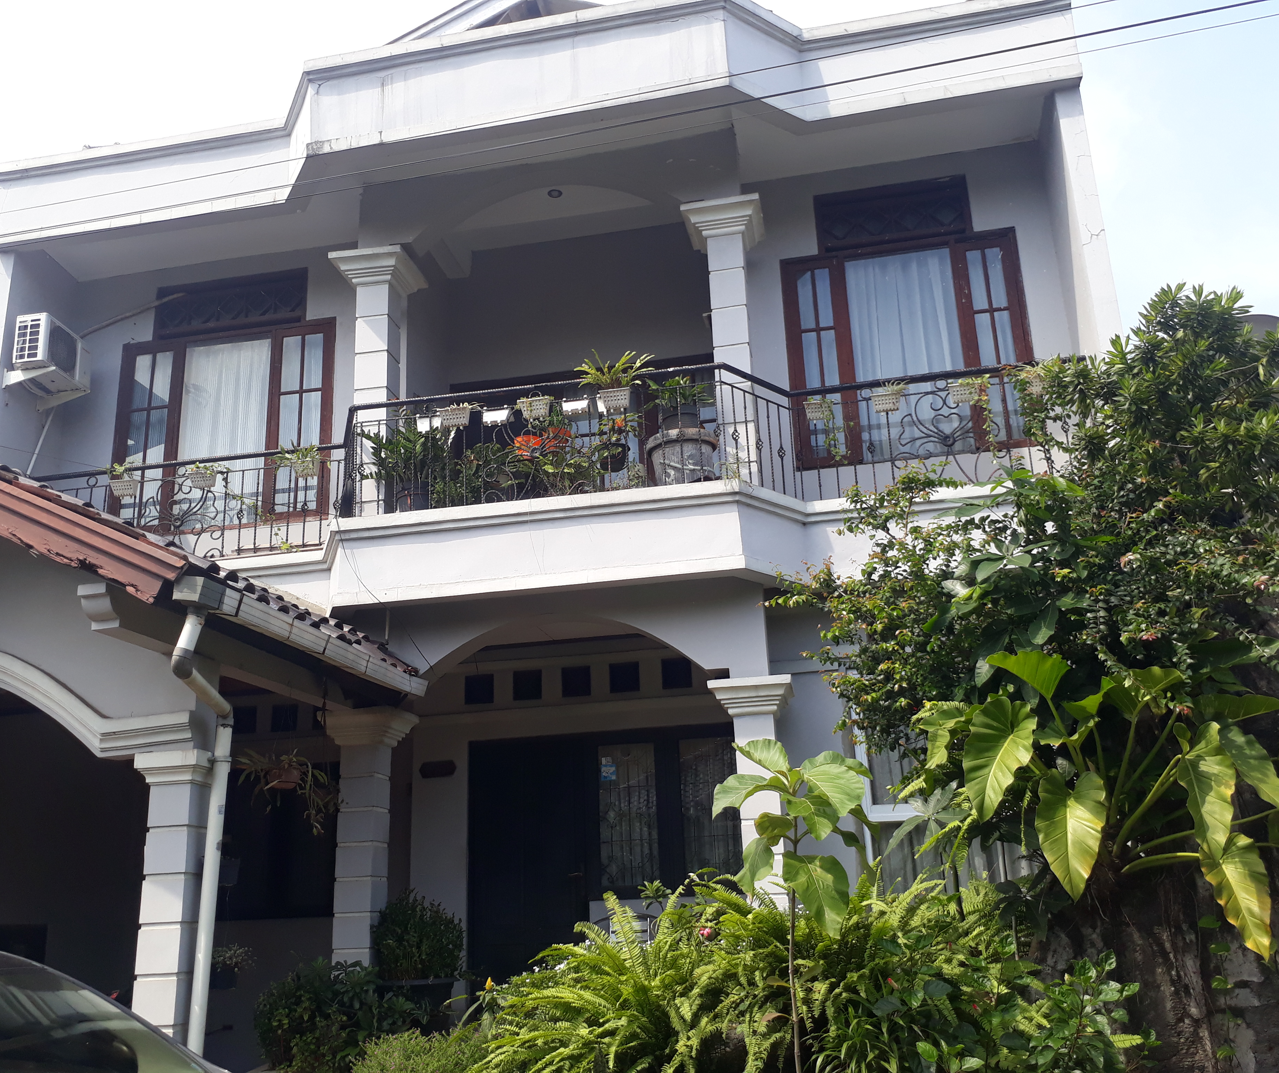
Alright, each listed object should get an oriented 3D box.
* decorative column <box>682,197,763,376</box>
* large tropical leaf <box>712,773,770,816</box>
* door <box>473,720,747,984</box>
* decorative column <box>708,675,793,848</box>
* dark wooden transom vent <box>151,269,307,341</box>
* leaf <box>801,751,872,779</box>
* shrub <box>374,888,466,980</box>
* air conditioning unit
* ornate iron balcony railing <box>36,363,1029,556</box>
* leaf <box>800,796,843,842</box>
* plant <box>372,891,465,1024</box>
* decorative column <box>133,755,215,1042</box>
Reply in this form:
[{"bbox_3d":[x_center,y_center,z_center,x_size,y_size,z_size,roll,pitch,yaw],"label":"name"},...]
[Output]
[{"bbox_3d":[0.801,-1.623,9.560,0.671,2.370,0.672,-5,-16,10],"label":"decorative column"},{"bbox_3d":[0.444,1.128,4.877,0.250,0.190,0.200,-5,-16,9],"label":"large tropical leaf"},{"bbox_3d":[-0.276,2.744,9.550,2.459,2.120,0.120,-5,-16,9],"label":"door"},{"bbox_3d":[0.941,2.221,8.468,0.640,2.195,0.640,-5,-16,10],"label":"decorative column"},{"bbox_3d":[-4.215,-2.394,11.484,1.700,0.608,0.103,-5,-16,10],"label":"dark wooden transom vent"},{"bbox_3d":[0.840,0.982,4.750,0.270,0.130,0.200,-5,-16,10],"label":"leaf"},{"bbox_3d":[-1.571,2.872,8.058,0.680,0.660,0.660,-5,-16,9],"label":"shrub"},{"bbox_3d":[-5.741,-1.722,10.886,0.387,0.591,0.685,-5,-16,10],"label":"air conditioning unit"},{"bbox_3d":[-1.119,-0.557,8.503,8.800,0.920,0.800,-5,-16,9],"label":"ornate iron balcony railing"},{"bbox_3d":[0.752,1.171,4.650,0.160,0.180,0.130,-5,-16,10],"label":"leaf"},{"bbox_3d":[-1.565,3.021,8.016,0.680,0.970,0.660,-5,-16,9],"label":"plant"},{"bbox_3d":[-2.458,2.080,5.902,0.370,1.840,0.380,-5,-16,9],"label":"decorative column"}]

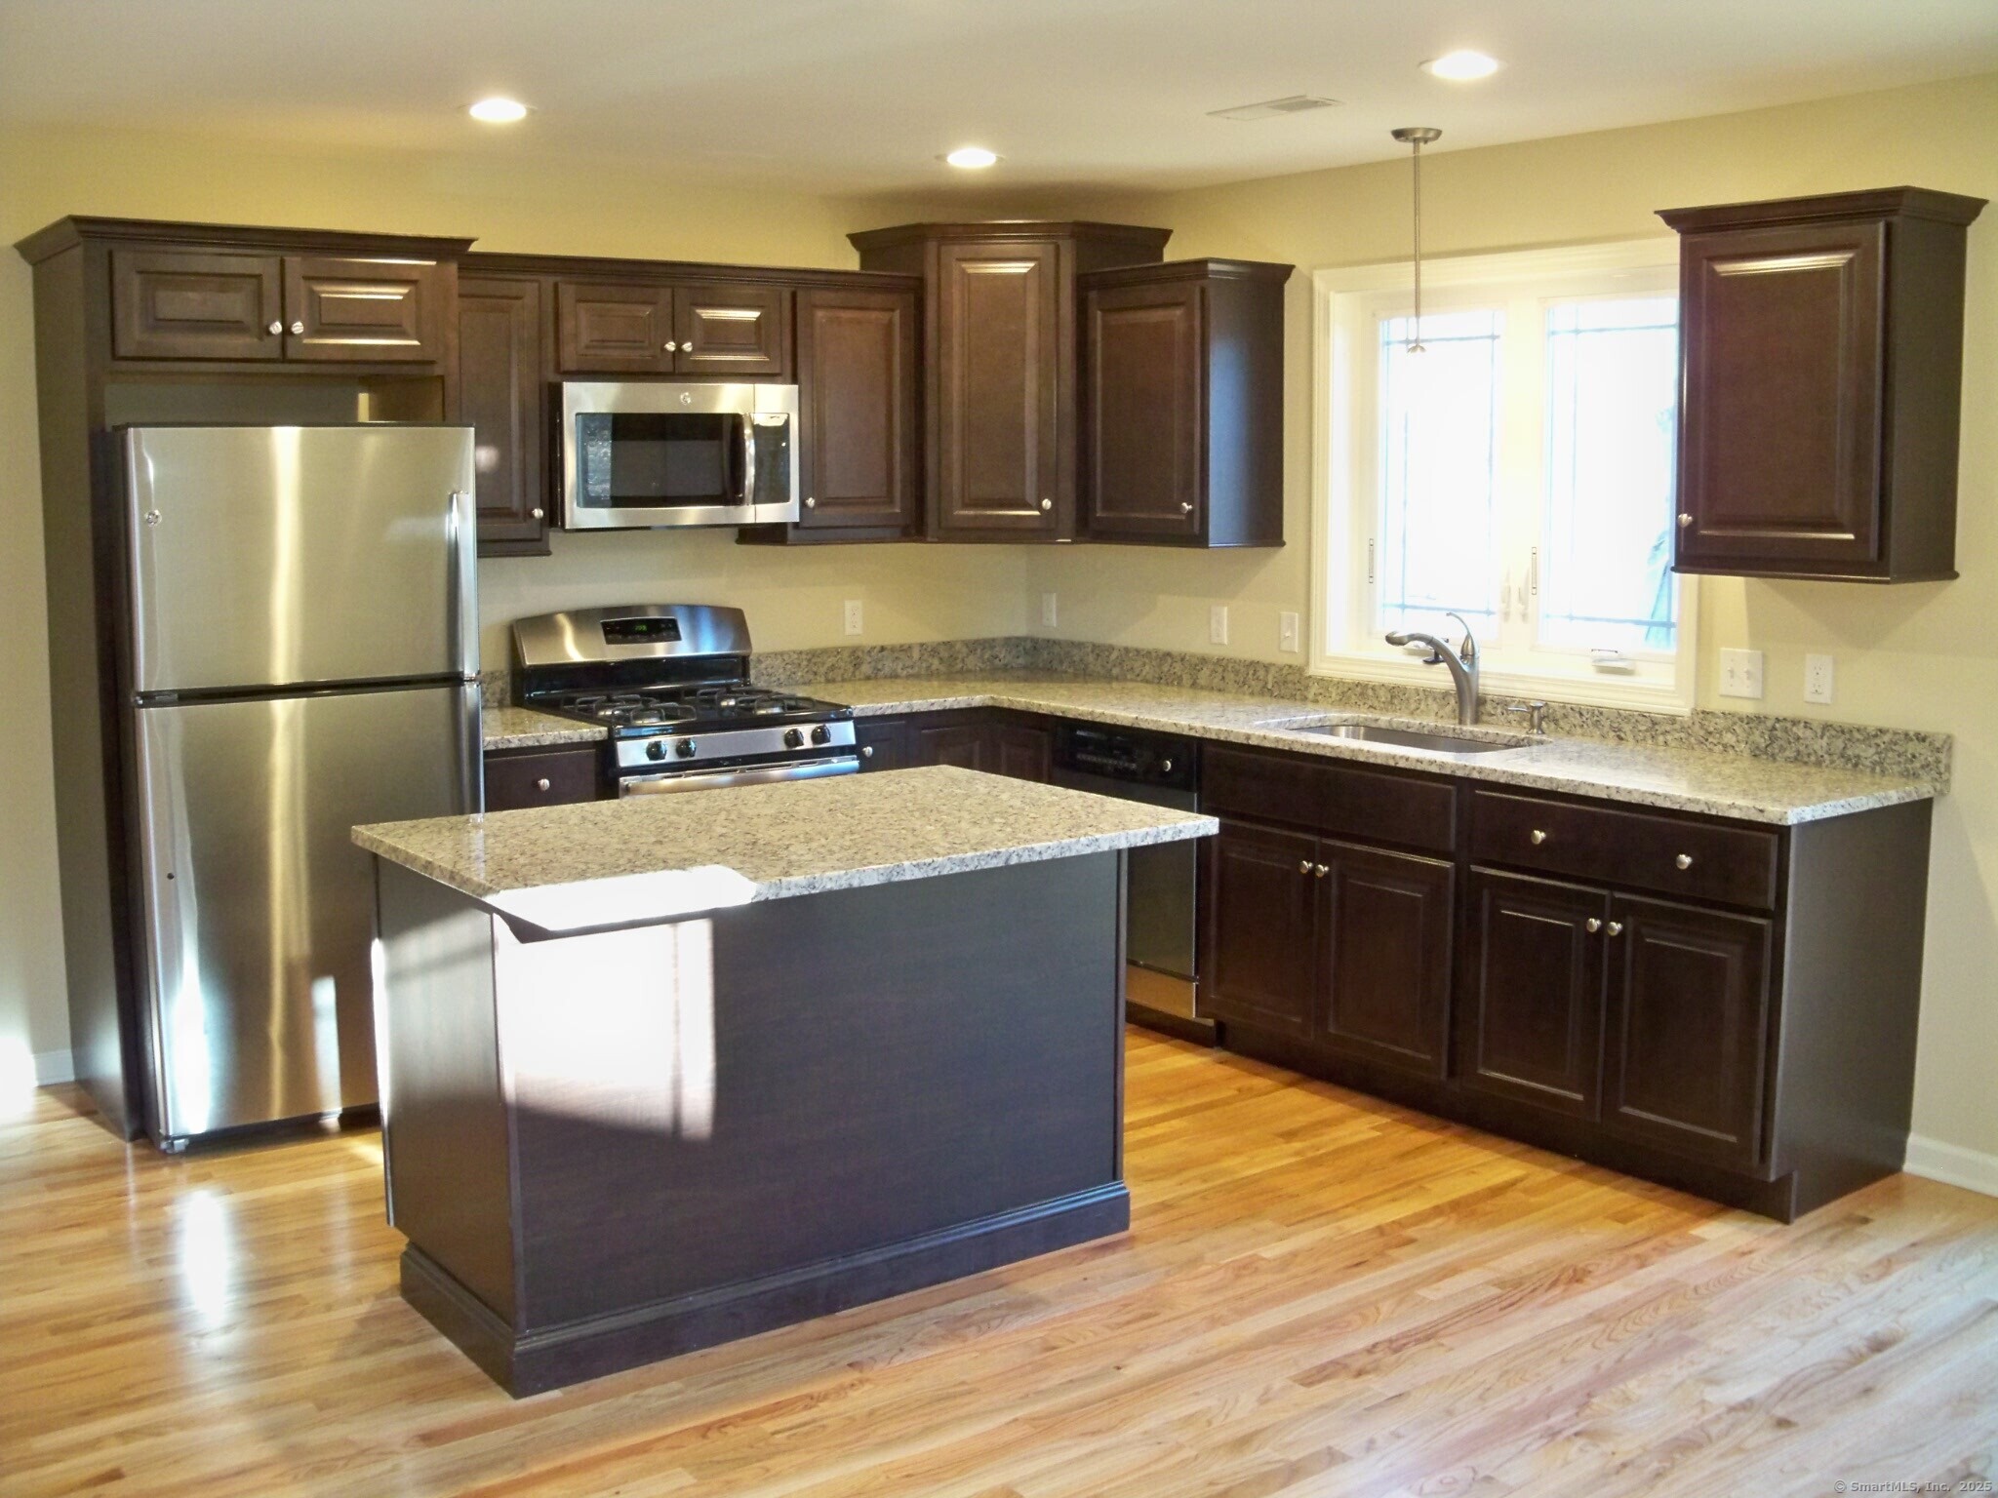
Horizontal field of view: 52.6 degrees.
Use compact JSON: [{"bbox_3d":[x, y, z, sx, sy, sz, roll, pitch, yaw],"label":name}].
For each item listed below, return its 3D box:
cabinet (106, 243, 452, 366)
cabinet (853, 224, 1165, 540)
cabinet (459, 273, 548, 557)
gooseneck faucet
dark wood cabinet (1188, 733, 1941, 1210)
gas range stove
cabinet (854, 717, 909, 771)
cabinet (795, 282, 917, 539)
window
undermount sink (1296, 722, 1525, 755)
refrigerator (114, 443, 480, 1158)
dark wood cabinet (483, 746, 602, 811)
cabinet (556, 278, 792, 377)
[{"bbox_3d":[-1.852,-1.077,5.023,0.854,0.305,0.589,-6,10,-37],"label":"cabinet"},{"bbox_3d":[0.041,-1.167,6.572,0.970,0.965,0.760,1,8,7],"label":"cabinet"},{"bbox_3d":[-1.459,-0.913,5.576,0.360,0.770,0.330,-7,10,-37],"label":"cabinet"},{"bbox_3d":[1.136,-0.201,5.325,0.280,0.299,0.070,-4,9,-25],"label":"gooseneck faucet"},{"bbox_3d":[1.308,0.466,5.003,0.630,0.882,1.770,-6,10,-37],"label":"dark wood cabinet"},{"bbox_3d":[-0.897,0.200,5.851,0.765,1.190,0.705,-6,10,-37],"label":"gas range stove"},{"bbox_3d":[-0.525,0.301,6.286,0.225,0.875,0.615,-7,10,-37],"label":"cabinet"},{"bbox_3d":[-0.517,-1.030,6.227,0.488,0.750,0.322,-6,10,-37],"label":"cabinet"},{"bbox_3d":[1.351,-0.730,5.430,0.110,1.170,1.290,-7,10,-37],"label":"window"},{"bbox_3d":[1.062,0.077,5.337,0.430,0.200,0.770,-7,10,-37],"label":"undermount sink"},{"bbox_3d":[-1.814,0.052,5.076,0.835,1.700,0.759,-6,10,-37],"label":"refrigerator"},{"bbox_3d":[-1.366,0.393,5.576,0.359,0.882,0.630,-6,10,-37],"label":"dark wood cabinet"},{"bbox_3d":[-1.019,-1.203,5.879,0.760,0.300,0.330,-7,10,-37],"label":"cabinet"}]

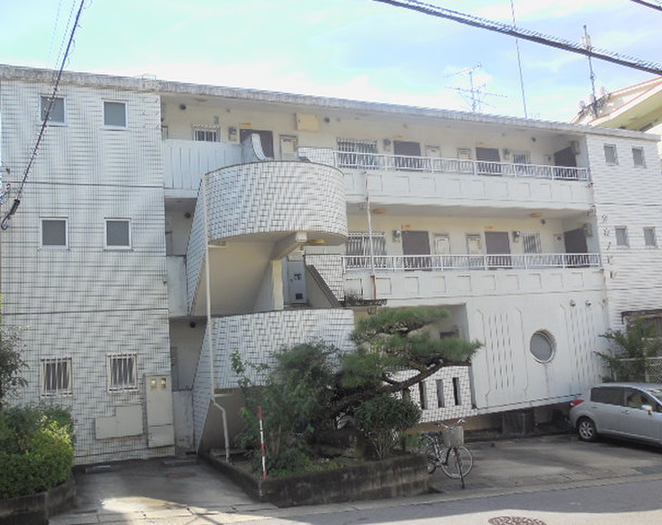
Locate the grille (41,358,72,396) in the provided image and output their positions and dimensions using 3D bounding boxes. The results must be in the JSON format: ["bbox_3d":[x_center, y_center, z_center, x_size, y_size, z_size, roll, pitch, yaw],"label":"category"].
[{"bbox_3d":[-5.390,2.265,13.521,0.570,0.755,0.100,-1,-7,-26],"label":"grille"}]

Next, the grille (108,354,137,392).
[{"bbox_3d":[-4.263,2.259,14.081,0.590,0.770,0.100,-1,-7,-26],"label":"grille"}]

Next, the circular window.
[{"bbox_3d":[5.895,2.339,19.216,0.945,0.945,0.130,-1,-7,-26],"label":"circular window"}]

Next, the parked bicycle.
[{"bbox_3d":[1.972,3.339,12.180,0.580,1.050,1.720,-1,-7,-24],"label":"parked bicycle"}]

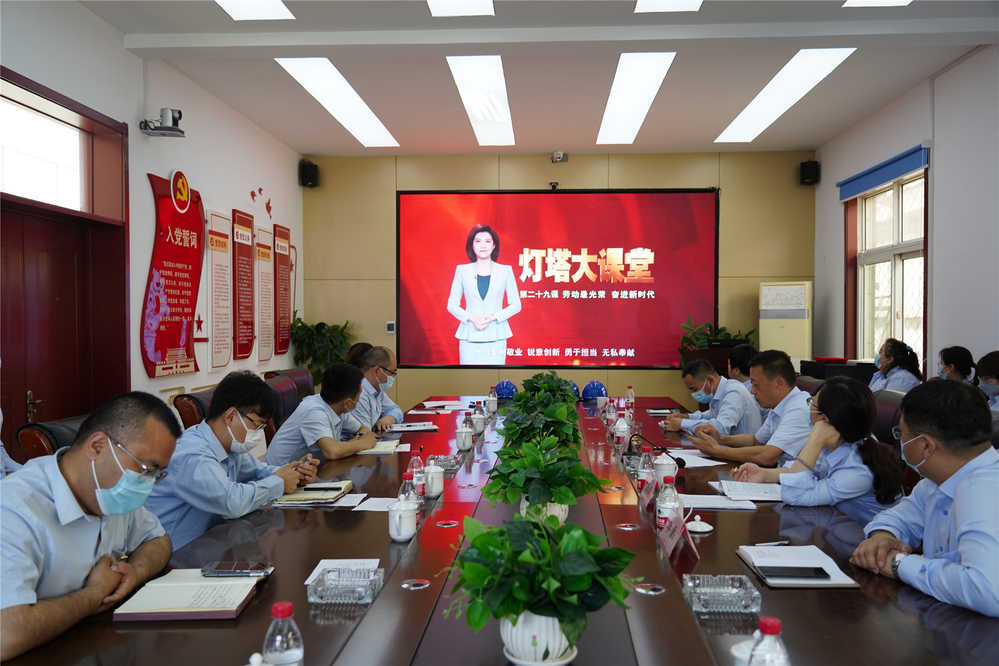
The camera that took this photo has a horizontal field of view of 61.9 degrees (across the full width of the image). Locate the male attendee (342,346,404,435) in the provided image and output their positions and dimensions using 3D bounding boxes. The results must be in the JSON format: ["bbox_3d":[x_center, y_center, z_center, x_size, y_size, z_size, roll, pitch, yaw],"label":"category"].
[{"bbox_3d":[-0.793,0.687,4.915,0.700,1.210,0.530,0,1,11],"label":"male attendee"}]

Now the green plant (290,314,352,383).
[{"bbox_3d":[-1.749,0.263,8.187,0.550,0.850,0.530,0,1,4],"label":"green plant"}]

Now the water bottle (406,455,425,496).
[{"bbox_3d":[-0.288,0.493,2.869,0.062,0.180,0.062,0,1,3],"label":"water bottle"}]

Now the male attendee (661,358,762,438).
[{"bbox_3d":[1.229,0.726,4.541,0.680,1.170,0.520,0,1,4],"label":"male attendee"}]

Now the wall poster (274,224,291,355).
[{"bbox_3d":[-1.909,-0.381,7.356,0.030,1.120,0.410,0,1,3],"label":"wall poster"}]

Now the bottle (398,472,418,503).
[{"bbox_3d":[-0.267,0.500,2.435,0.063,0.177,0.063,0,1,4],"label":"bottle"}]

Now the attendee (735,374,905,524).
[{"bbox_3d":[1.136,0.743,2.872,0.600,1.170,0.500,0,1,17],"label":"attendee"}]

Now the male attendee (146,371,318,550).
[{"bbox_3d":[-0.955,0.721,2.851,0.740,1.200,0.550,0,1,8],"label":"male attendee"}]

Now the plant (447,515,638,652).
[{"bbox_3d":[0.076,0.472,1.551,0.320,0.260,0.320,0,1,4],"label":"plant"}]

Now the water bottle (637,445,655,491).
[{"bbox_3d":[0.517,0.493,2.913,0.063,0.177,0.063,0,1,4],"label":"water bottle"}]

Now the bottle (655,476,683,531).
[{"bbox_3d":[0.476,0.489,2.345,0.066,0.170,0.066,0,1,3],"label":"bottle"}]

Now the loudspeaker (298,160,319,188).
[{"bbox_3d":[-1.929,-1.609,8.421,0.180,0.270,0.180,0,9,-24],"label":"loudspeaker"}]

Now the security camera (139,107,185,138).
[{"bbox_3d":[-2.355,-1.469,5.809,0.270,0.190,0.180,0,1,3],"label":"security camera"}]

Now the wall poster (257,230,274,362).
[{"bbox_3d":[-1.936,-0.324,6.888,0.030,1.120,0.400,0,1,3],"label":"wall poster"}]

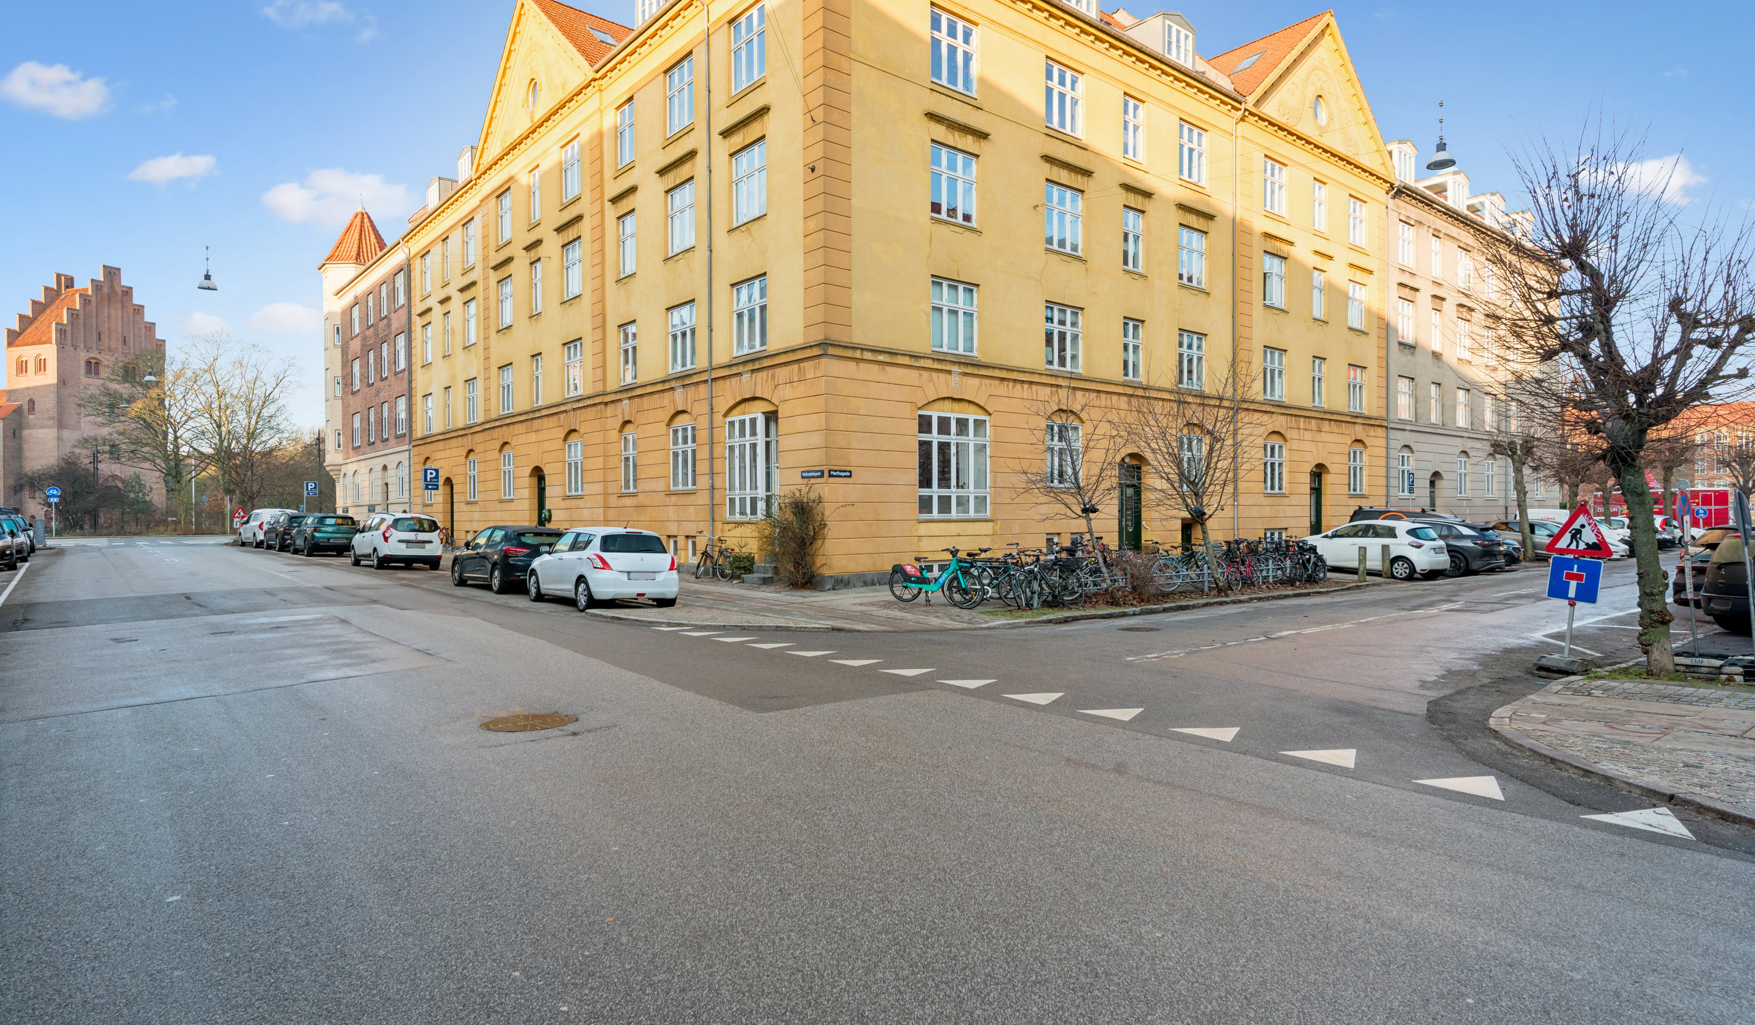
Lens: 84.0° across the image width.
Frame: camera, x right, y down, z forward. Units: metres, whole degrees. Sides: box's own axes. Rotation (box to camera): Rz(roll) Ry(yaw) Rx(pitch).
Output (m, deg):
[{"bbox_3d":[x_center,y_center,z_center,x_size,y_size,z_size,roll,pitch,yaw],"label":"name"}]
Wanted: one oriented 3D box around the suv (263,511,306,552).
[{"bbox_3d":[-25.700,0.860,43.100,1.840,1.620,4.450,0,0,-41],"label":"suv"}]

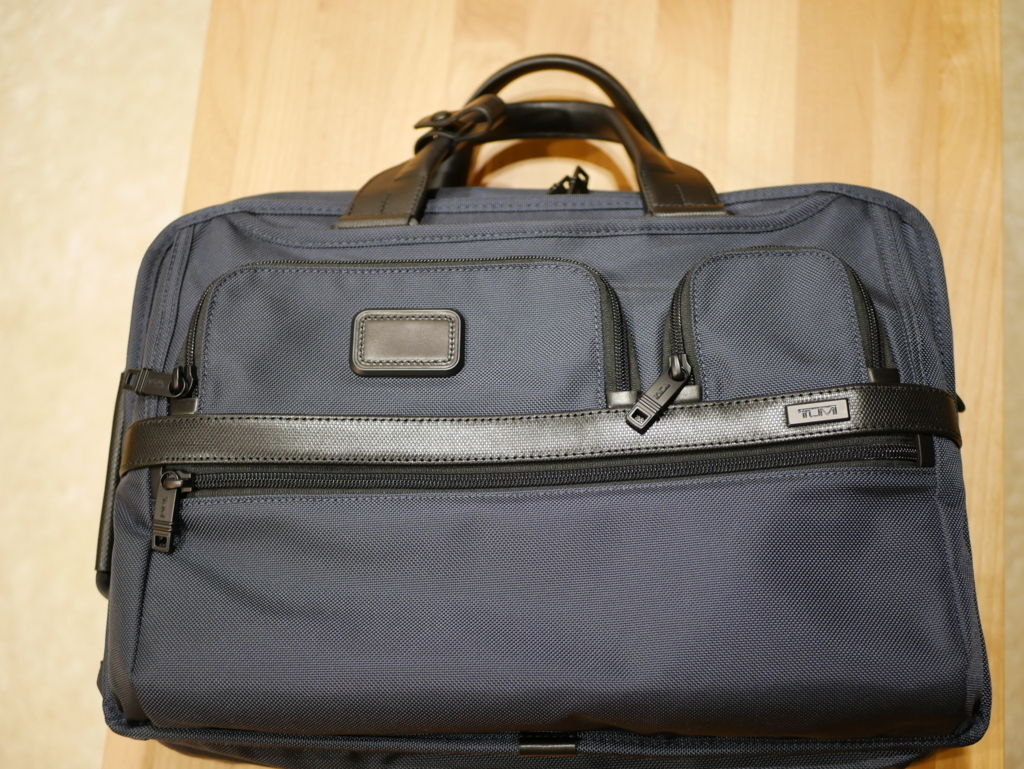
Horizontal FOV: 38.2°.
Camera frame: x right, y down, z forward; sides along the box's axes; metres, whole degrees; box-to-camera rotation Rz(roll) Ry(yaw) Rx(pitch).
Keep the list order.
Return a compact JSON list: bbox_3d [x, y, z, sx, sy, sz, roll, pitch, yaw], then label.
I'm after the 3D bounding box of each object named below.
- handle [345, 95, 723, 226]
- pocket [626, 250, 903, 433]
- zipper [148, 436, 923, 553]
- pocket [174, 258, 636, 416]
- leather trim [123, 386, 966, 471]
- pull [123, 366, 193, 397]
[{"bbox_3d":[0.009,-0.112,0.757,0.198,0.052,0.058,-1,73,0],"label":"handle"},{"bbox_3d":[0.125,-0.022,0.748,0.131,0.028,0.090,-1,73,0],"label":"pocket"},{"bbox_3d":[0.013,0.054,0.725,0.380,0.020,0.048,-1,73,0],"label":"zipper"},{"bbox_3d":[-0.053,-0.024,0.749,0.232,0.026,0.078,-1,73,0],"label":"pocket"},{"bbox_3d":[0.013,0.022,0.738,0.415,0.030,0.032,-1,73,0],"label":"leather trim"},{"bbox_3d":[-0.179,-0.001,0.751,0.038,0.014,0.015,-1,73,0],"label":"pull"}]

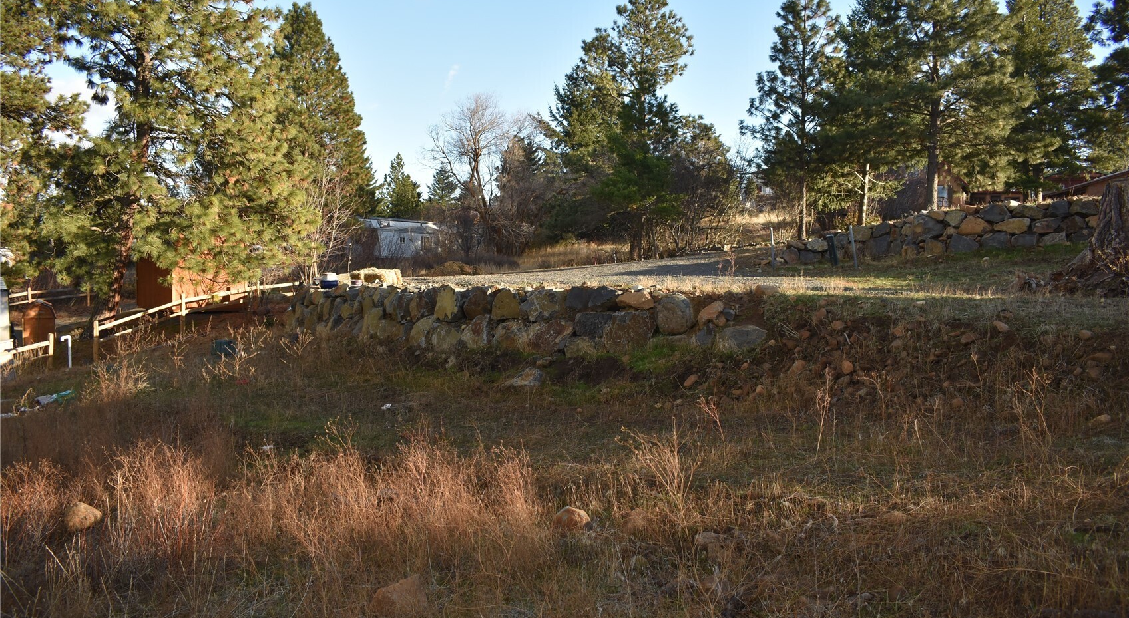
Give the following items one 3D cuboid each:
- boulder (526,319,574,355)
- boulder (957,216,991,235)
[{"bbox_3d":[-0.271,0.494,15.300,0.877,0.653,0.620,0,3,0],"label":"boulder"},{"bbox_3d":[12.388,-2.531,25.600,0.983,0.594,0.650,0,1,6],"label":"boulder"}]

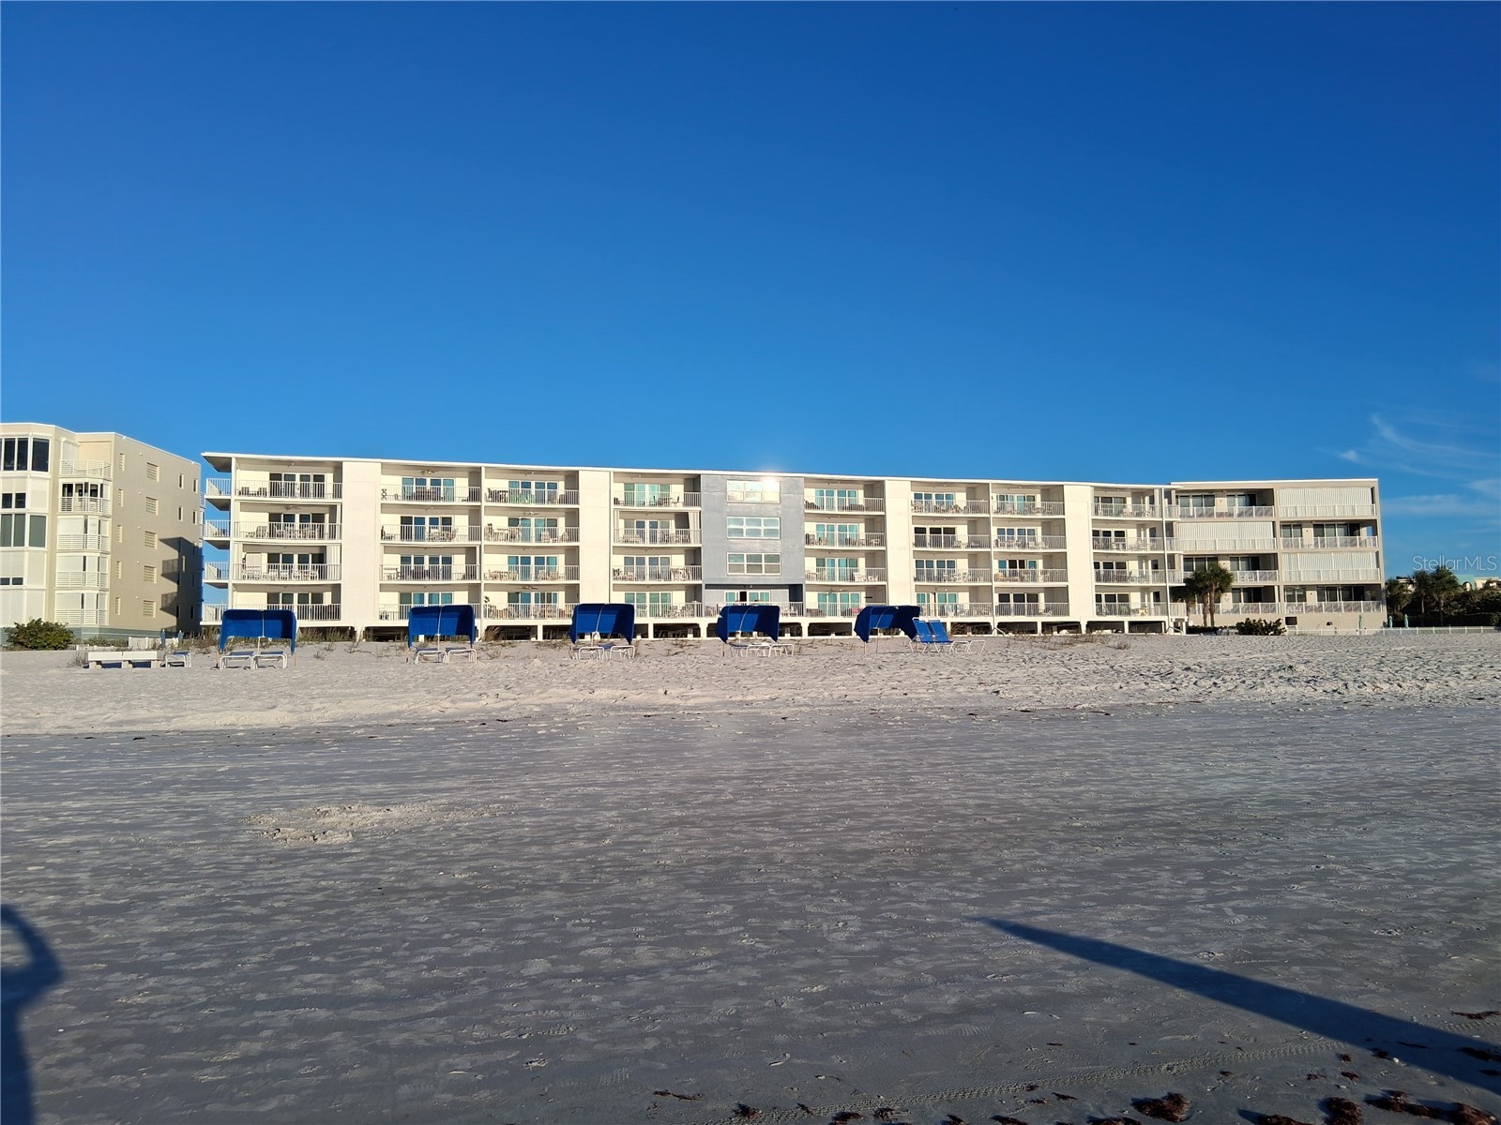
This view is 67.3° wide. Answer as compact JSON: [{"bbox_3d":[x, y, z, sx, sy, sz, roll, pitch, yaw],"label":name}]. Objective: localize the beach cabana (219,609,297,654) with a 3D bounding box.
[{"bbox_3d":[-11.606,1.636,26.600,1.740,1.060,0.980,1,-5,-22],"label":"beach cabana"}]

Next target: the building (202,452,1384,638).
[{"bbox_3d":[7.969,-0.278,91.000,93.000,12.400,12.000,0,-5,-15],"label":"building"}]

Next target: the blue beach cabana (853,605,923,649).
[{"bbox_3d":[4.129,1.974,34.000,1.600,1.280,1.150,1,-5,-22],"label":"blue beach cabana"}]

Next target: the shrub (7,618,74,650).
[{"bbox_3d":[-42.116,4.262,67.000,3.600,1.750,3.200,1,-5,-20],"label":"shrub"}]

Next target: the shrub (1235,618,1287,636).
[{"bbox_3d":[40.690,5.157,90.000,3.800,1.350,2.900,0,-5,-12],"label":"shrub"}]

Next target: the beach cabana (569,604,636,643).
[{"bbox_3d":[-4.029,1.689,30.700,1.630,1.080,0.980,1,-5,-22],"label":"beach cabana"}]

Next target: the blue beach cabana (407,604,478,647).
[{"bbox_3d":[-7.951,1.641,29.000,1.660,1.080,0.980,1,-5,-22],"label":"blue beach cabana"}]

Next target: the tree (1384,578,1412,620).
[{"bbox_3d":[62.040,3.895,108.000,2.600,4.800,2.600,0,-5,-10],"label":"tree"}]

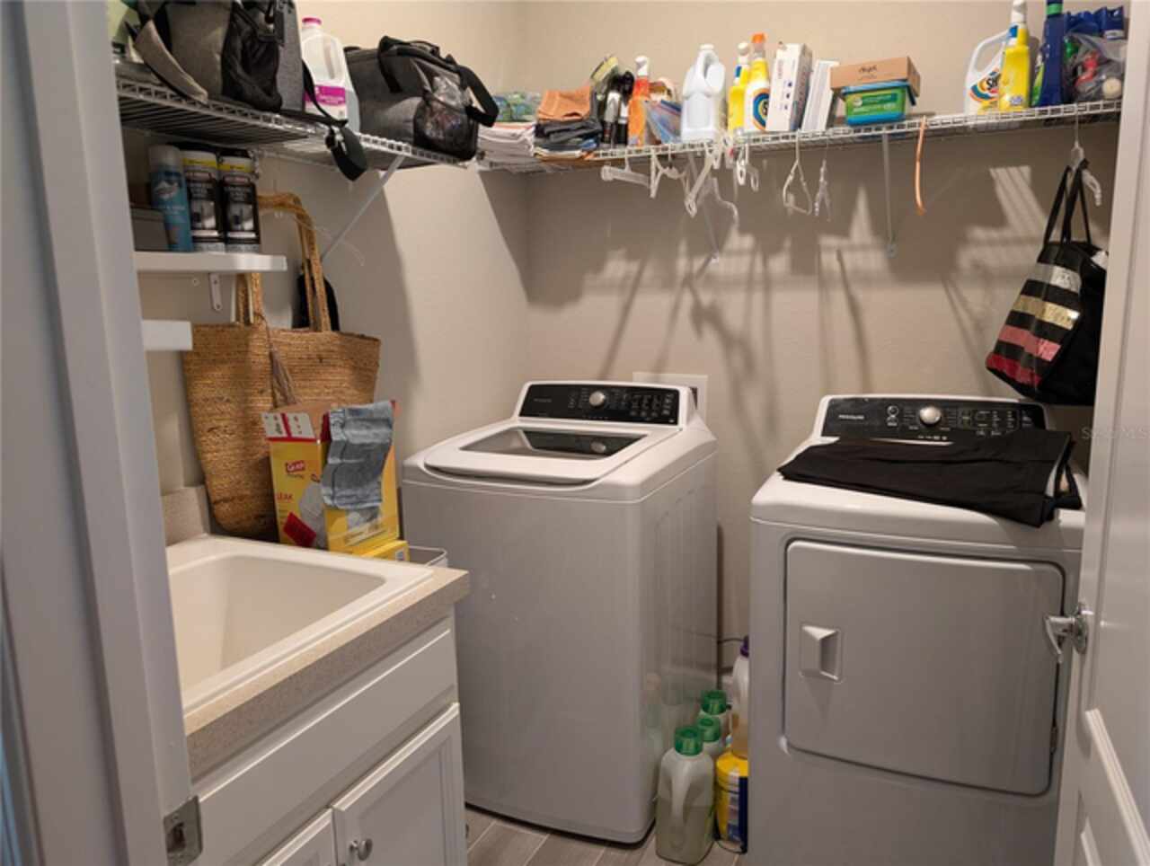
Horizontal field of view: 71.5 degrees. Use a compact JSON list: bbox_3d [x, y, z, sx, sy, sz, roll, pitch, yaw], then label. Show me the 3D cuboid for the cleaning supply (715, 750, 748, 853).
[{"bbox_3d":[0.421,0.947,2.064,0.106,0.213,0.106,-1,10,6],"label":"cleaning supply"}]

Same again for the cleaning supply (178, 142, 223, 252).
[{"bbox_3d":[-0.679,-0.420,1.470,0.062,0.187,0.062,-8,12,-34],"label":"cleaning supply"}]

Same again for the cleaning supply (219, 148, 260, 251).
[{"bbox_3d":[-0.659,-0.453,1.571,0.068,0.199,0.068,-5,10,-21],"label":"cleaning supply"}]

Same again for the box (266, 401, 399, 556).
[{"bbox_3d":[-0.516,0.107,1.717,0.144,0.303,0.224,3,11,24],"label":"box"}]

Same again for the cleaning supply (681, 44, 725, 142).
[{"bbox_3d":[0.367,-0.943,2.234,0.119,0.254,0.110,3,11,24],"label":"cleaning supply"}]

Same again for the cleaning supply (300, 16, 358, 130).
[{"bbox_3d":[-0.525,-0.717,1.624,0.140,0.240,0.132,-6,11,-24],"label":"cleaning supply"}]

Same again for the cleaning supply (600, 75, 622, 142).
[{"bbox_3d":[0.116,-0.940,2.384,0.060,0.213,0.063,1,10,14],"label":"cleaning supply"}]

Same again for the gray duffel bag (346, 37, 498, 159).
[{"bbox_3d":[-0.433,-0.853,2.110,0.340,0.265,0.270,3,10,24],"label":"gray duffel bag"}]

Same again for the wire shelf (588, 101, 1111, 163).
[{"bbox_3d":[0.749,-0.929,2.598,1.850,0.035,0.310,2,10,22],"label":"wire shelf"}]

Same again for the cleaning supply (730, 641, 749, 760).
[{"bbox_3d":[0.440,0.676,2.042,0.095,0.328,0.080,3,11,24],"label":"cleaning supply"}]

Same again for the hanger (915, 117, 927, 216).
[{"bbox_3d":[1.009,-0.787,2.342,0.015,0.250,0.420,3,10,24],"label":"hanger"}]

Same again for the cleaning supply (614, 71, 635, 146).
[{"bbox_3d":[0.150,-0.936,2.325,0.058,0.217,0.060,3,11,24],"label":"cleaning supply"}]

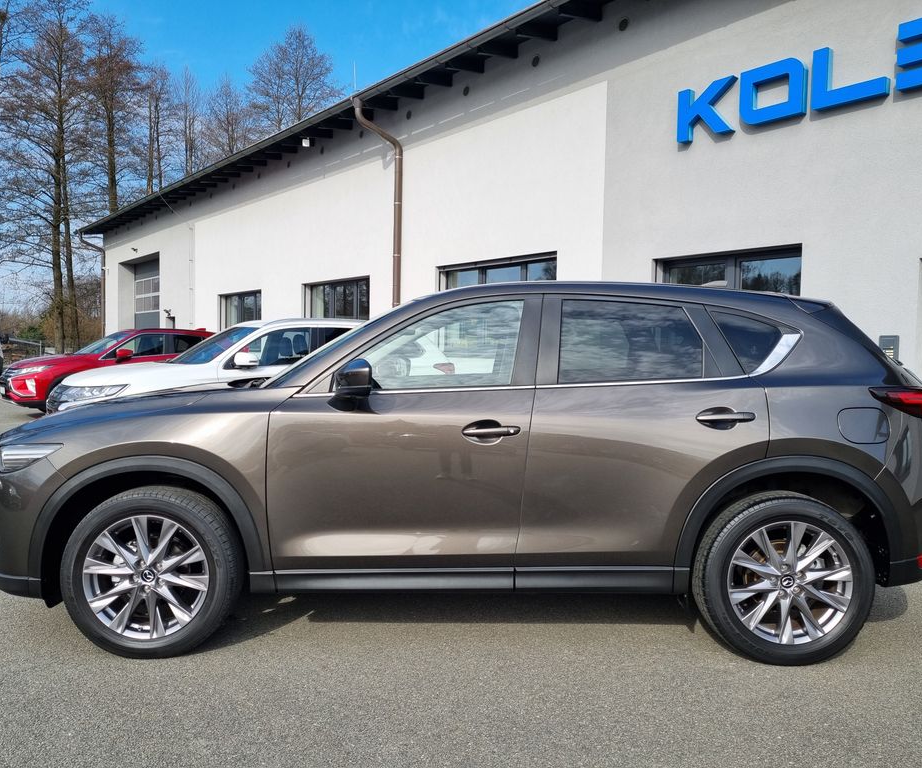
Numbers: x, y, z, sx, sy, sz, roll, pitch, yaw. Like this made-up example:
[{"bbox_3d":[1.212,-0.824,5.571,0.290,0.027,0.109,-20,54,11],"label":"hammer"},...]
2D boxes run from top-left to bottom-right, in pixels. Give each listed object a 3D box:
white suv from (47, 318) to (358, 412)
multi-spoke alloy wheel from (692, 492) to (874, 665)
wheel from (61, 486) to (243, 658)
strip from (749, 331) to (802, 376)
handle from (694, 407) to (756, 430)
[{"bbox_3d":[-2.431,0.009,9.661,4.695,1.700,1.810,-1,3,-36],"label":"white suv"},{"bbox_3d":[1.390,0.836,3.358,0.730,0.720,0.235,1,2,-1],"label":"multi-spoke alloy wheel"},{"bbox_3d":[-1.307,0.789,3.289,0.730,0.720,0.235,1,2,-1],"label":"wheel"},{"bbox_3d":[1.360,-0.128,3.330,0.243,0.200,0.080,1,-6,-1],"label":"strip"},{"bbox_3d":[1.113,0.145,3.234,0.249,0.089,0.060,1,2,-1],"label":"handle"}]

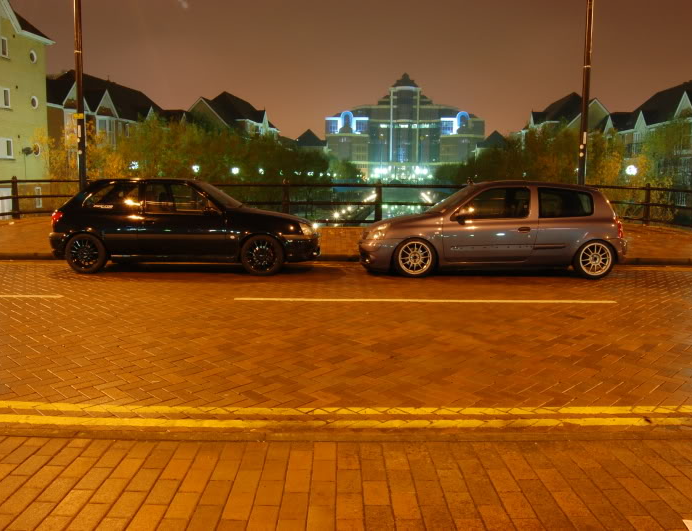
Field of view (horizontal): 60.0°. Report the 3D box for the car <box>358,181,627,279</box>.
[{"bbox_3d":[2.137,-0.594,8.965,3.800,1.370,1.640,1,8,0],"label":"car"}]

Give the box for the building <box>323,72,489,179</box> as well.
[{"bbox_3d":[24.673,-56.162,247.287,63.000,45.100,38.000,1,8,5],"label":"building"}]

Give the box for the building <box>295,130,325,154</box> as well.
[{"bbox_3d":[-8.796,-25.787,145.331,10.000,13.800,20.000,1,8,5],"label":"building"}]

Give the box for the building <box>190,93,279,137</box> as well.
[{"bbox_3d":[-16.999,-17.003,84.466,10.500,13.900,22.000,1,8,5],"label":"building"}]

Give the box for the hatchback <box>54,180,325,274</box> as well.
[{"bbox_3d":[-2.296,-0.621,8.966,3.820,1.320,1.635,1,8,0],"label":"hatchback"}]

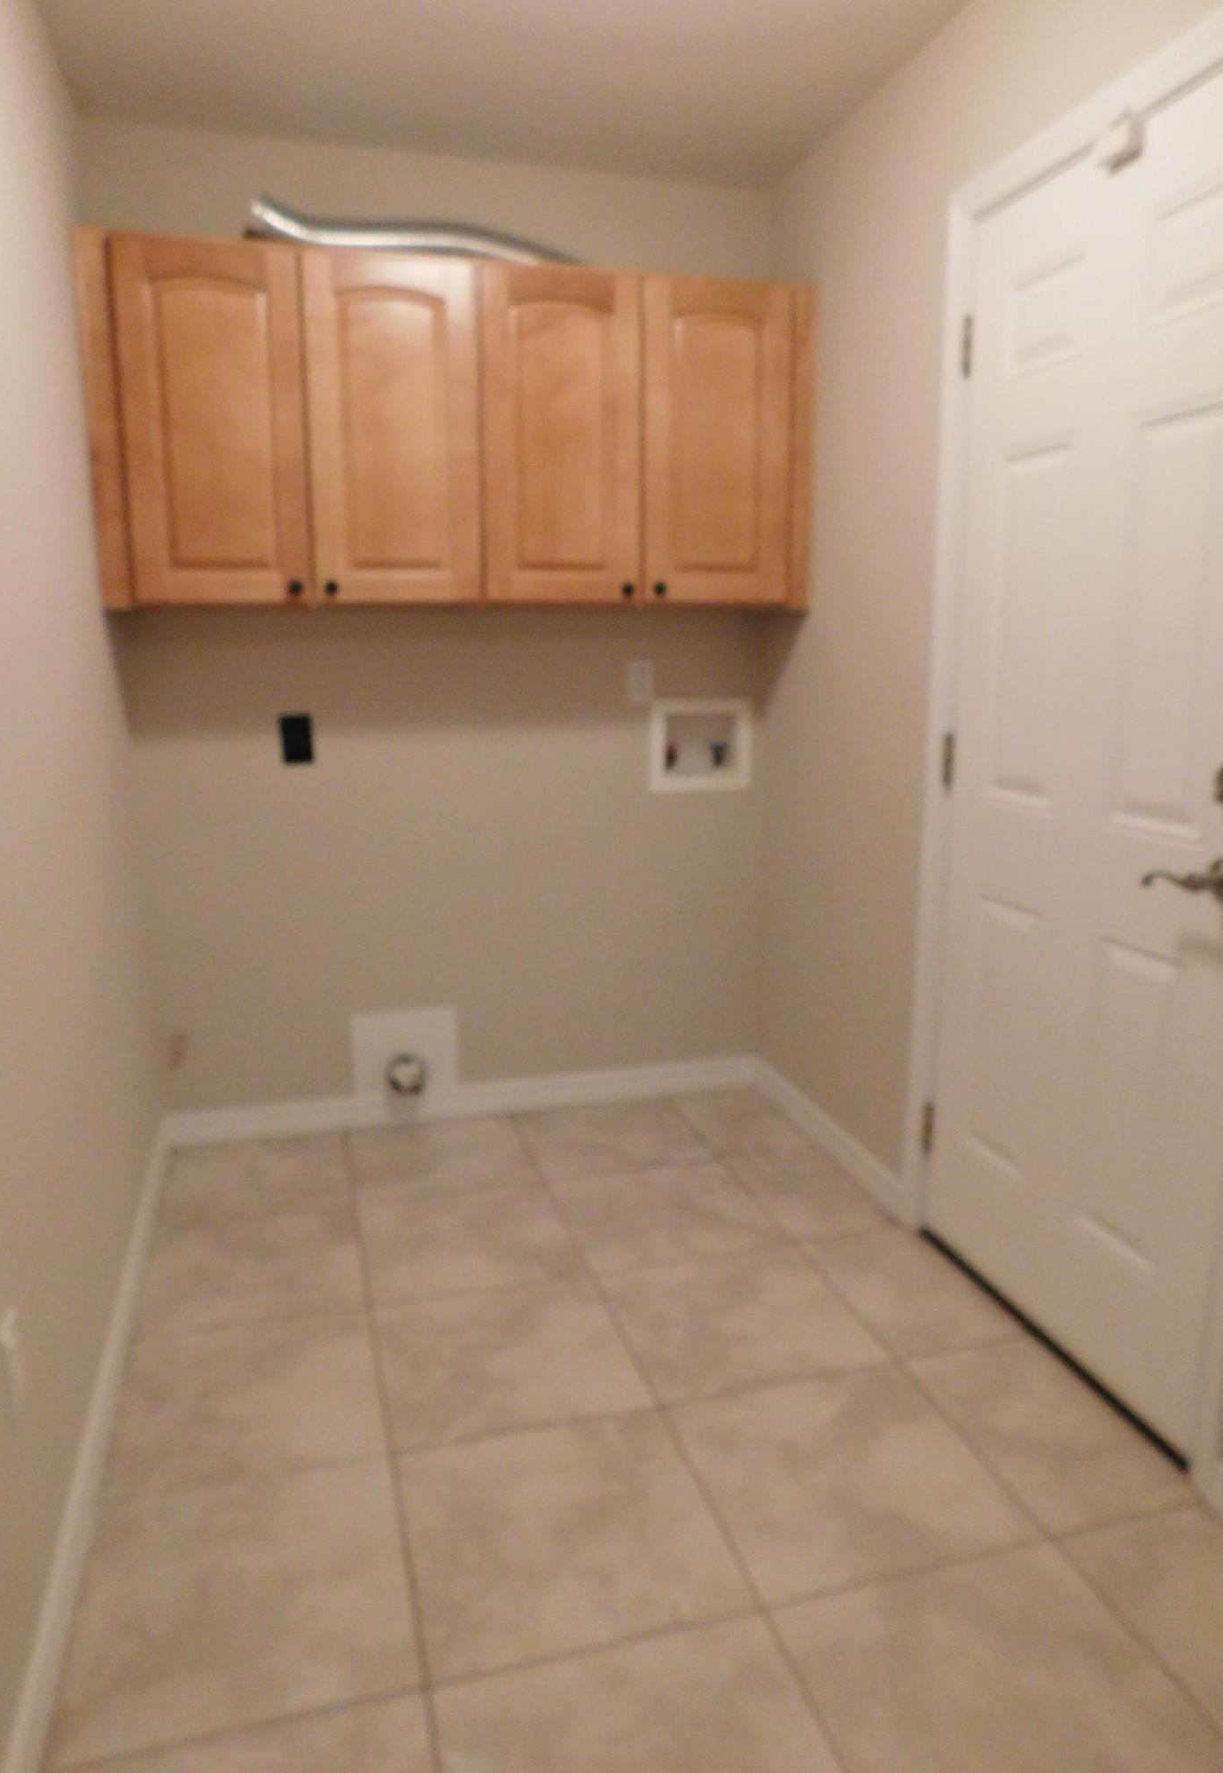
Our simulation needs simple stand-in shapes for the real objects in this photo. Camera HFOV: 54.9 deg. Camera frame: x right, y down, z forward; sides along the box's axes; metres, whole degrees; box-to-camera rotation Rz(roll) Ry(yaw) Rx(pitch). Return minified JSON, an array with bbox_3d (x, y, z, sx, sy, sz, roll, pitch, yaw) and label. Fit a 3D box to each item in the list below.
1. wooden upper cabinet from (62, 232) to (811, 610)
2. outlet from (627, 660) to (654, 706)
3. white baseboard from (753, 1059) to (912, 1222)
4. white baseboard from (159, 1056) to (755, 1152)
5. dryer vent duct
[{"bbox_3d":[-0.334,-1.046,2.822,1.665,0.762,0.310,-3,12,-15],"label":"wooden upper cabinet"},{"bbox_3d":[0.079,-0.552,3.196,0.073,0.117,0.011,-3,12,-15],"label":"outlet"},{"bbox_3d":[0.543,0.633,3.103,0.015,0.092,0.880,-3,12,-15],"label":"white baseboard"},{"bbox_3d":[-0.367,0.598,3.296,1.665,0.092,0.015,-3,12,-15],"label":"white baseboard"},{"bbox_3d":[-0.413,-1.471,2.688,0.810,0.125,0.140,-3,12,-15],"label":"dryer vent duct"}]

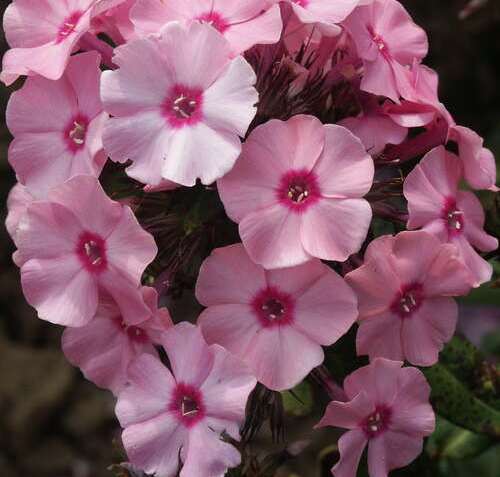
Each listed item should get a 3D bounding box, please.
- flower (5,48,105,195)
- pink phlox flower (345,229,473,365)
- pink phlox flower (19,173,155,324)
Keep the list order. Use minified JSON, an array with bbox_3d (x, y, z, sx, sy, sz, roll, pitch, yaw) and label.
[{"bbox_3d":[-0.039,-0.023,0.790,0.030,0.030,0.012,18,8,38],"label":"flower"},{"bbox_3d":[0.033,0.012,0.788,0.029,0.029,0.011,-9,15,-22],"label":"pink phlox flower"},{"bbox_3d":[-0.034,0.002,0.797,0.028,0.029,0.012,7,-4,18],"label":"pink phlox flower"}]

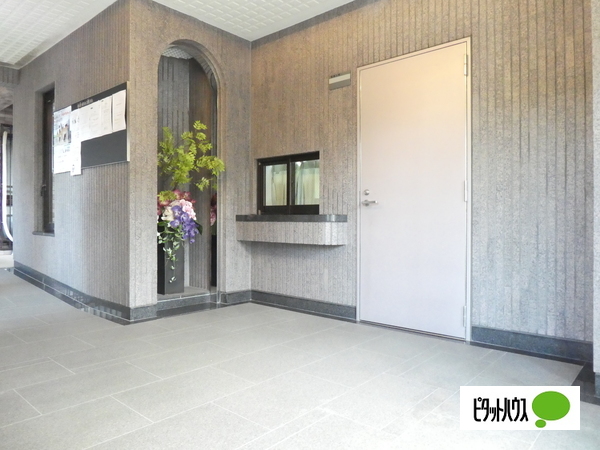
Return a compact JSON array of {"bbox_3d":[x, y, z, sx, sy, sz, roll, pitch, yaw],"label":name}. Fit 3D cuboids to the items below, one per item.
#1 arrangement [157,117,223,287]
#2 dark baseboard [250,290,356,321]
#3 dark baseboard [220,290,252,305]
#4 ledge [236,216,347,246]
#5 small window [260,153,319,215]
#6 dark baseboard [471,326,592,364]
[{"bbox_3d":[-1.110,-0.167,3.867,0.580,1.633,0.560,1,1,41],"label":"arrangement"},{"bbox_3d":[-0.017,0.732,3.881,1.283,0.106,0.020,1,1,41],"label":"dark baseboard"},{"bbox_3d":[-0.631,0.730,4.154,0.020,0.106,0.387,1,1,41],"label":"dark baseboard"},{"bbox_3d":[-0.117,0.036,3.832,1.187,0.245,0.191,1,1,41],"label":"ledge"},{"bbox_3d":[-0.102,-0.372,3.994,0.804,0.566,0.080,1,1,41],"label":"small window"},{"bbox_3d":[1.440,0.745,2.621,0.700,0.106,0.020,1,1,41],"label":"dark baseboard"}]

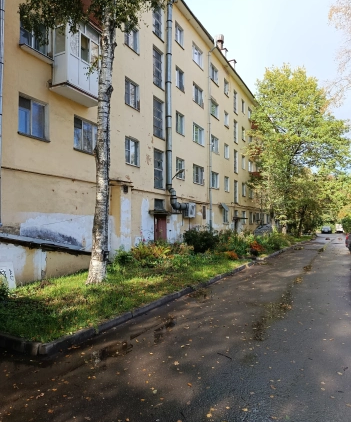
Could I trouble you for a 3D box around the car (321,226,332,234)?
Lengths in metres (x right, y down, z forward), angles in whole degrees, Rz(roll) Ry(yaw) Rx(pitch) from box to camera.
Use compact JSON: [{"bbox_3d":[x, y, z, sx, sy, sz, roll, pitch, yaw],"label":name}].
[{"bbox_3d":[28.206,3.495,60.534,1.780,1.470,4.300,-2,-3,28],"label":"car"}]

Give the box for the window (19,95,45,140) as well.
[{"bbox_3d":[-4.716,-3.050,10.677,0.150,1.276,1.124,-2,-3,28],"label":"window"}]

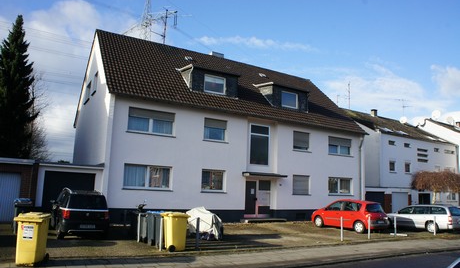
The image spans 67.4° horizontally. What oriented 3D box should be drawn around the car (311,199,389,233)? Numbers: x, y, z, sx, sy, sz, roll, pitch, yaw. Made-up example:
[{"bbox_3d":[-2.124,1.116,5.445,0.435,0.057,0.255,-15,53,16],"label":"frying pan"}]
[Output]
[{"bbox_3d":[6.455,4.407,18.890,1.810,1.610,4.250,8,-10,-33],"label":"car"}]

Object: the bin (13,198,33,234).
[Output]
[{"bbox_3d":[-7.604,3.074,12.790,0.580,1.150,0.700,7,-10,-28],"label":"bin"}]

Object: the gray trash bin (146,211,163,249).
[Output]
[{"bbox_3d":[-2.280,3.071,11.152,0.720,1.050,0.580,9,-11,-38],"label":"gray trash bin"}]

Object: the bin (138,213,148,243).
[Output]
[{"bbox_3d":[-2.684,3.170,11.641,0.580,0.970,0.500,9,-11,-38],"label":"bin"}]

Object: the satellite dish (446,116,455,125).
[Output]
[{"bbox_3d":[27.814,-1.704,43.500,0.450,0.900,0.870,10,-12,-41],"label":"satellite dish"}]

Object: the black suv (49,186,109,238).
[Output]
[{"bbox_3d":[-6.145,3.125,13.852,1.800,1.700,4.500,7,-10,-31],"label":"black suv"}]

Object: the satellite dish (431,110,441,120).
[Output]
[{"bbox_3d":[24.526,-2.284,41.000,0.500,1.020,0.950,10,-12,-41],"label":"satellite dish"}]

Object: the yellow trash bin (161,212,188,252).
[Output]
[{"bbox_3d":[-1.686,2.981,10.542,0.730,1.080,0.580,9,-11,-38],"label":"yellow trash bin"}]

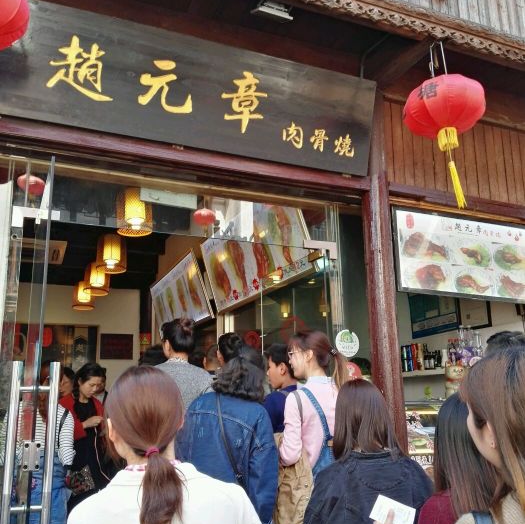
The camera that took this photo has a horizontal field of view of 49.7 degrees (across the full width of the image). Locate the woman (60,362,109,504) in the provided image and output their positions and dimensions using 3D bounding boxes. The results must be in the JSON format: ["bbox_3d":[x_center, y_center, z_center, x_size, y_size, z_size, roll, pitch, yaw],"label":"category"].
[{"bbox_3d":[-1.278,1.513,3.923,0.330,1.570,0.450,-13,-19,40],"label":"woman"}]

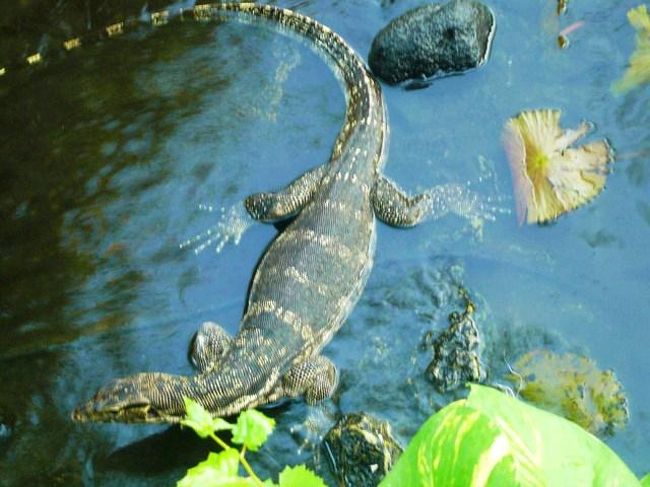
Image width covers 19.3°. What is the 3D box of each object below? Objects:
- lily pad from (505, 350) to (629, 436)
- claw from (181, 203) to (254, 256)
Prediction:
[{"bbox_3d":[0.297,0.187,2.343,0.152,0.030,0.140,0,50,0],"label":"lily pad"},{"bbox_3d":[-0.144,-0.020,2.517,0.107,0.027,0.080,-22,53,-18],"label":"claw"}]

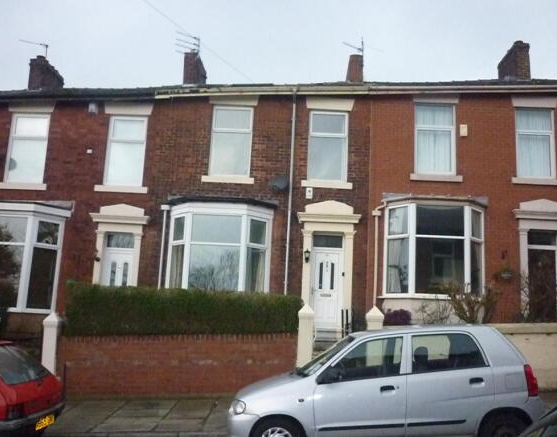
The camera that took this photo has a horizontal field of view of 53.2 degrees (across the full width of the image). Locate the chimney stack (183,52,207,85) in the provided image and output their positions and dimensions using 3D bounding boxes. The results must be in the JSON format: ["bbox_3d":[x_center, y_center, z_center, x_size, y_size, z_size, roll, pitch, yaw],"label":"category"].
[{"bbox_3d":[-2.943,-4.884,19.462,0.449,1.137,1.575,3,-10,2],"label":"chimney stack"}]

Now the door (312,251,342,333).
[{"bbox_3d":[1.245,1.800,14.086,0.770,1.926,0.100,3,-9,1],"label":"door"}]

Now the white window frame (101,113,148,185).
[{"bbox_3d":[-3.959,-1.740,14.464,1.011,1.866,0.100,3,-10,2],"label":"white window frame"}]

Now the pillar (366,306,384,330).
[{"bbox_3d":[1.696,2.327,9.832,0.280,1.534,0.280,3,-10,2],"label":"pillar"}]

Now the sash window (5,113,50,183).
[{"bbox_3d":[-6.595,-1.825,14.682,1.021,1.896,0.100,3,-9,1],"label":"sash window"}]

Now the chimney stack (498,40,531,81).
[{"bbox_3d":[8.149,-5.115,19.202,0.453,1.372,1.488,3,-10,2],"label":"chimney stack"}]

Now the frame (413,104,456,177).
[{"bbox_3d":[4.120,-2.059,14.634,1.059,1.902,0.100,3,-9,1],"label":"frame"}]

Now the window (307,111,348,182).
[{"bbox_3d":[1.309,-1.874,14.626,1.003,1.898,0.100,3,-9,1],"label":"window"}]

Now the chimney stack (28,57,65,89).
[{"bbox_3d":[-8.167,-4.777,19.564,0.494,1.251,1.575,3,-10,2],"label":"chimney stack"}]

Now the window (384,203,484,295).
[{"bbox_3d":[3.827,0.778,13.463,2.450,2.179,0.630,3,-10,2],"label":"window"}]

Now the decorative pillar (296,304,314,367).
[{"bbox_3d":[0.477,2.333,9.859,0.280,1.586,0.280,3,-10,2],"label":"decorative pillar"}]

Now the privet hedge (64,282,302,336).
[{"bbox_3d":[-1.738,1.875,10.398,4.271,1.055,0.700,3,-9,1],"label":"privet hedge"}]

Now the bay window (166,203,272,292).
[{"bbox_3d":[-1.513,0.891,13.722,2.657,2.444,0.700,3,-9,1],"label":"bay window"}]

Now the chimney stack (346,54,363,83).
[{"bbox_3d":[2.641,-4.886,19.445,0.470,1.086,1.350,3,-9,1],"label":"chimney stack"}]

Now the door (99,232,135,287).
[{"bbox_3d":[-4.061,1.502,13.993,0.787,2.334,0.100,3,-10,2],"label":"door"}]

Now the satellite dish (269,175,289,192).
[{"bbox_3d":[0.033,-0.878,14.055,0.530,0.470,0.300,-4,-12,35],"label":"satellite dish"}]

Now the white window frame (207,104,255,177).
[{"bbox_3d":[-1.221,-1.991,14.444,1.054,1.859,0.100,3,-10,2],"label":"white window frame"}]

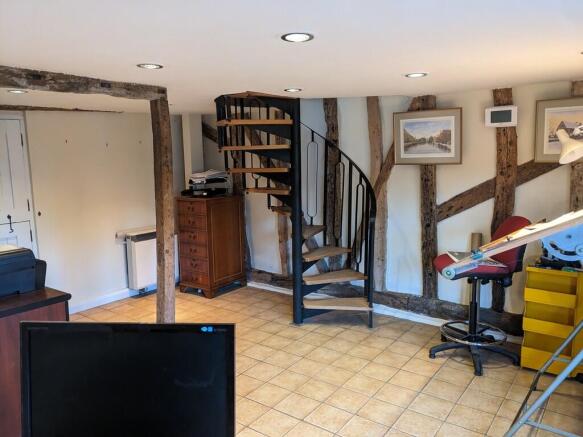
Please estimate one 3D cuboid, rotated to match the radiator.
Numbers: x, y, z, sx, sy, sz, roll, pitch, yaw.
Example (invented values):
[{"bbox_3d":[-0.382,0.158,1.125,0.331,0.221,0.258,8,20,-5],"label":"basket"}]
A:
[{"bbox_3d":[-1.605,0.465,5.289,0.170,0.620,0.670,5,10,36],"label":"radiator"}]

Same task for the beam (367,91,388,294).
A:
[{"bbox_3d":[0.845,-0.210,4.368,0.170,1.840,0.110,5,10,36],"label":"beam"}]

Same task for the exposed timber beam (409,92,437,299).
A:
[{"bbox_3d":[1.258,-0.165,4.137,0.165,1.869,0.100,5,10,36],"label":"exposed timber beam"}]

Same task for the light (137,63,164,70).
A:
[{"bbox_3d":[-0.755,-0.816,2.429,0.135,0.030,0.135,-1,8,0],"label":"light"}]

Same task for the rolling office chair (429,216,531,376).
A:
[{"bbox_3d":[1.461,0.534,3.538,0.740,1.120,0.620,-3,9,-15],"label":"rolling office chair"}]

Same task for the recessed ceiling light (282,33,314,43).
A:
[{"bbox_3d":[0.026,-0.759,1.909,0.140,0.030,0.140,-1,8,0],"label":"recessed ceiling light"}]

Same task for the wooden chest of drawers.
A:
[{"bbox_3d":[-0.961,0.292,5.425,0.506,1.140,0.575,5,10,36],"label":"wooden chest of drawers"}]

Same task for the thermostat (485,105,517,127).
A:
[{"bbox_3d":[1.690,-0.811,3.654,0.225,0.160,0.040,5,10,36],"label":"thermostat"}]

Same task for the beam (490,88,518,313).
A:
[{"bbox_3d":[1.743,-0.115,3.726,0.165,1.840,0.110,5,10,36],"label":"beam"}]

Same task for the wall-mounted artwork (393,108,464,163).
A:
[{"bbox_3d":[1.185,-0.705,3.977,0.600,0.468,0.030,5,10,36],"label":"wall-mounted artwork"}]

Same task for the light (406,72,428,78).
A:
[{"bbox_3d":[0.796,-0.913,2.892,0.135,0.030,0.135,5,10,36],"label":"light"}]

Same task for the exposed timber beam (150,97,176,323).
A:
[{"bbox_3d":[-0.948,0.139,3.373,0.105,1.990,0.125,5,10,36],"label":"exposed timber beam"}]

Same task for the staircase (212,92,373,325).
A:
[{"bbox_3d":[0.051,-0.056,4.254,1.466,2.132,1.244,1,9,13],"label":"staircase"}]

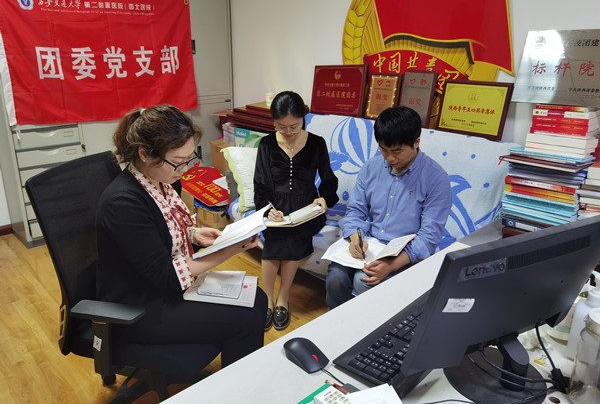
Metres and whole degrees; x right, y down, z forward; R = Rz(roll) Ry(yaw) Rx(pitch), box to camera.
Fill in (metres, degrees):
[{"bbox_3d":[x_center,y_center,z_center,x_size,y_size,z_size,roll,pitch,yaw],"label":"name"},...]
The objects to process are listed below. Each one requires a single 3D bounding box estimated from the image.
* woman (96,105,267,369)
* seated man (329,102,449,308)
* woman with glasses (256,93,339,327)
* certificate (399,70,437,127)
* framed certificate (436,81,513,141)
[{"bbox_3d":[-0.376,0.285,1.585,0.640,1.220,0.480,3,18,10],"label":"woman"},{"bbox_3d":[0.409,0.129,2.163,0.530,1.170,0.700,14,22,36],"label":"seated man"},{"bbox_3d":[-0.040,0.026,2.457,0.430,1.180,0.600,4,18,12],"label":"woman with glasses"},{"bbox_3d":[0.689,-0.602,2.746,0.204,0.313,0.025,17,18,41],"label":"certificate"},{"bbox_3d":[0.935,-0.501,2.520,0.025,0.281,0.414,-1,15,-35],"label":"framed certificate"}]

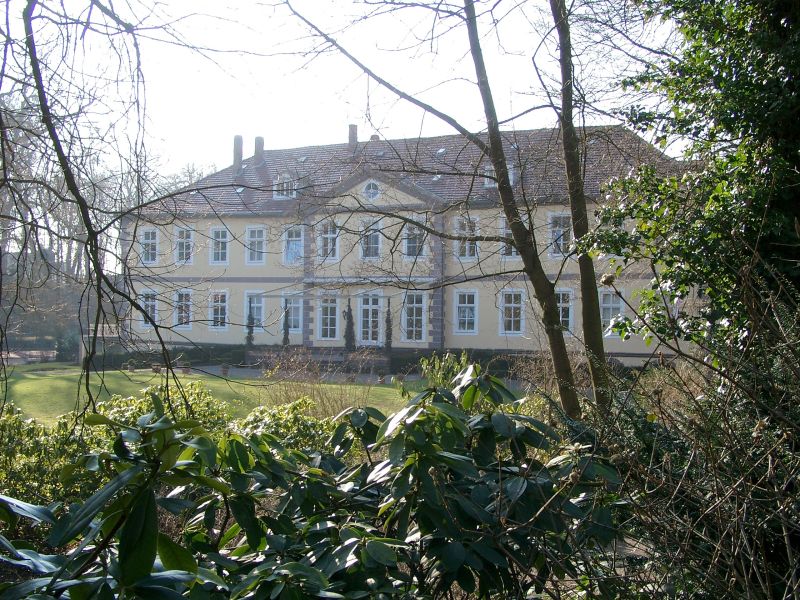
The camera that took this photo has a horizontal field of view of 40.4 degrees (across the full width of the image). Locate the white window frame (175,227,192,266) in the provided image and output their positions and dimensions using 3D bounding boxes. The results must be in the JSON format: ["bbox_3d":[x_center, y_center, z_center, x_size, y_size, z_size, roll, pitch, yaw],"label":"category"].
[{"bbox_3d":[-14.175,-3.594,71.259,1.507,2.579,0.250,0,-1,27],"label":"white window frame"}]

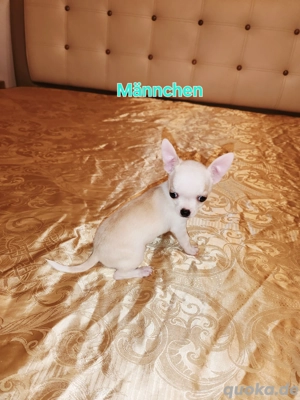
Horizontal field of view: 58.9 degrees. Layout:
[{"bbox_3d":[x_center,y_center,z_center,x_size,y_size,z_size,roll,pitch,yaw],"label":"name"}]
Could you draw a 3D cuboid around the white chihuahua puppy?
[{"bbox_3d":[-0.029,0.020,0.499,0.322,0.224,0.125,-10,39,-20],"label":"white chihuahua puppy"}]

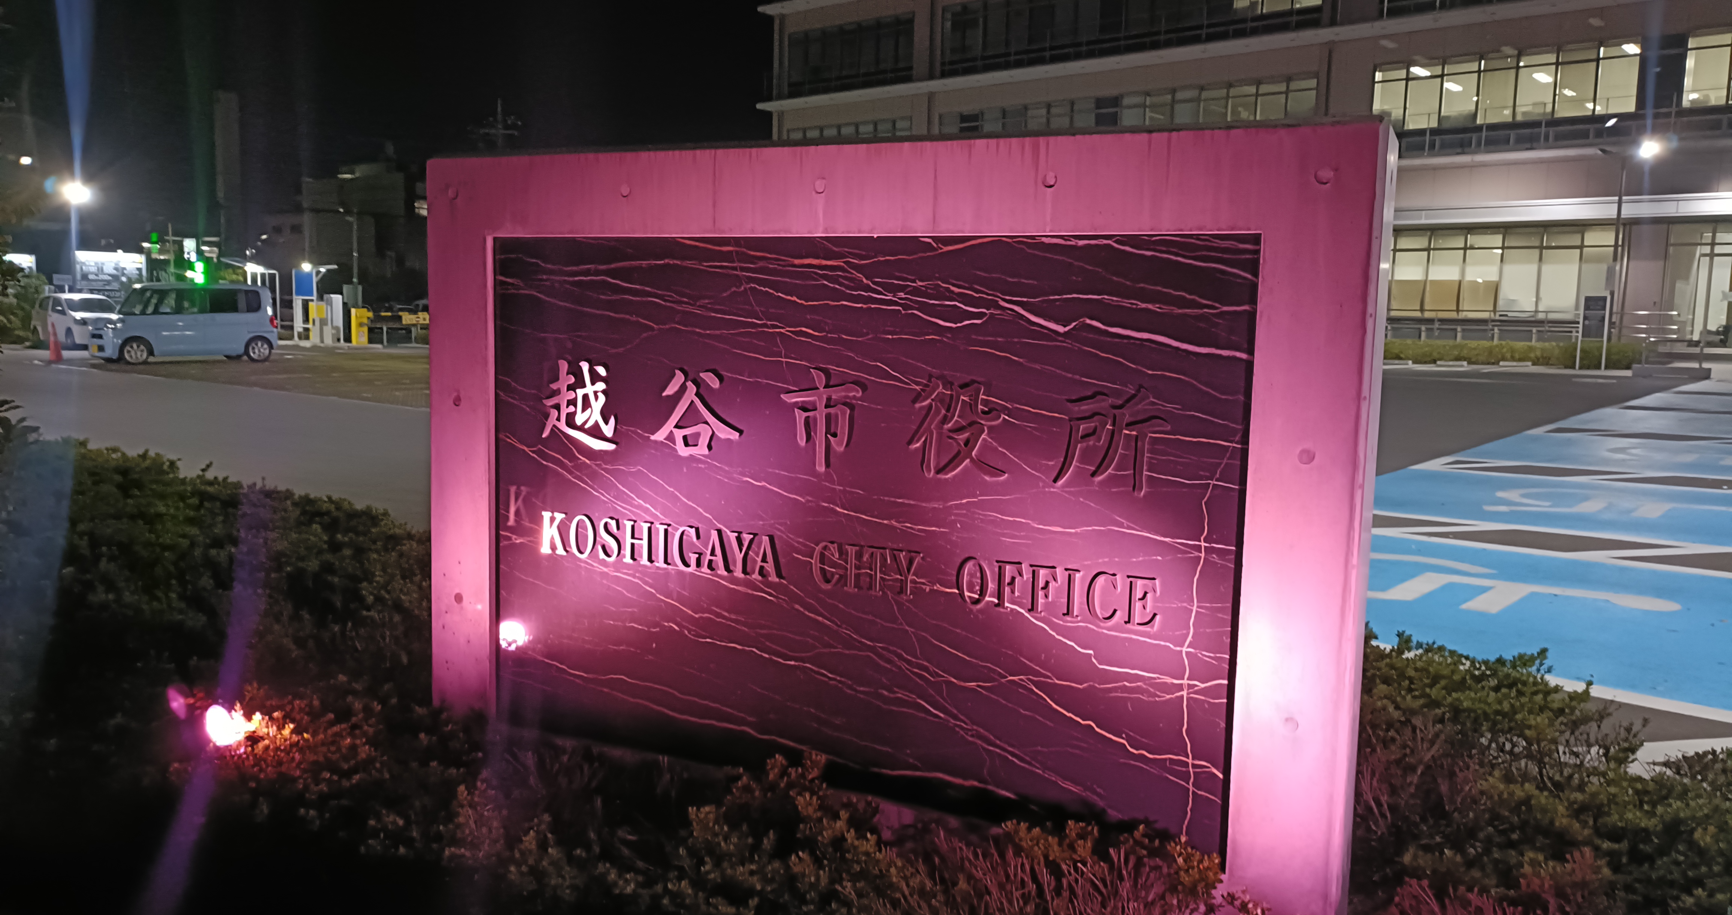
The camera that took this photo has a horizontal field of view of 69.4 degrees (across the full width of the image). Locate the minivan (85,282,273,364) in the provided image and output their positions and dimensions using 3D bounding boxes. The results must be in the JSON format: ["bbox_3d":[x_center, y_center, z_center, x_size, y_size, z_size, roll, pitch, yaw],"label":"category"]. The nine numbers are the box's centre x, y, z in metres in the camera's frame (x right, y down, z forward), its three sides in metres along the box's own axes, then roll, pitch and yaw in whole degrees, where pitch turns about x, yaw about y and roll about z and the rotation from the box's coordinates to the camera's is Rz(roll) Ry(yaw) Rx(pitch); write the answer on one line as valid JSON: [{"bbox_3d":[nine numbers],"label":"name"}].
[{"bbox_3d":[-14.850,-2.930,27.220,1.480,1.750,3.395,7,8,43],"label":"minivan"}]

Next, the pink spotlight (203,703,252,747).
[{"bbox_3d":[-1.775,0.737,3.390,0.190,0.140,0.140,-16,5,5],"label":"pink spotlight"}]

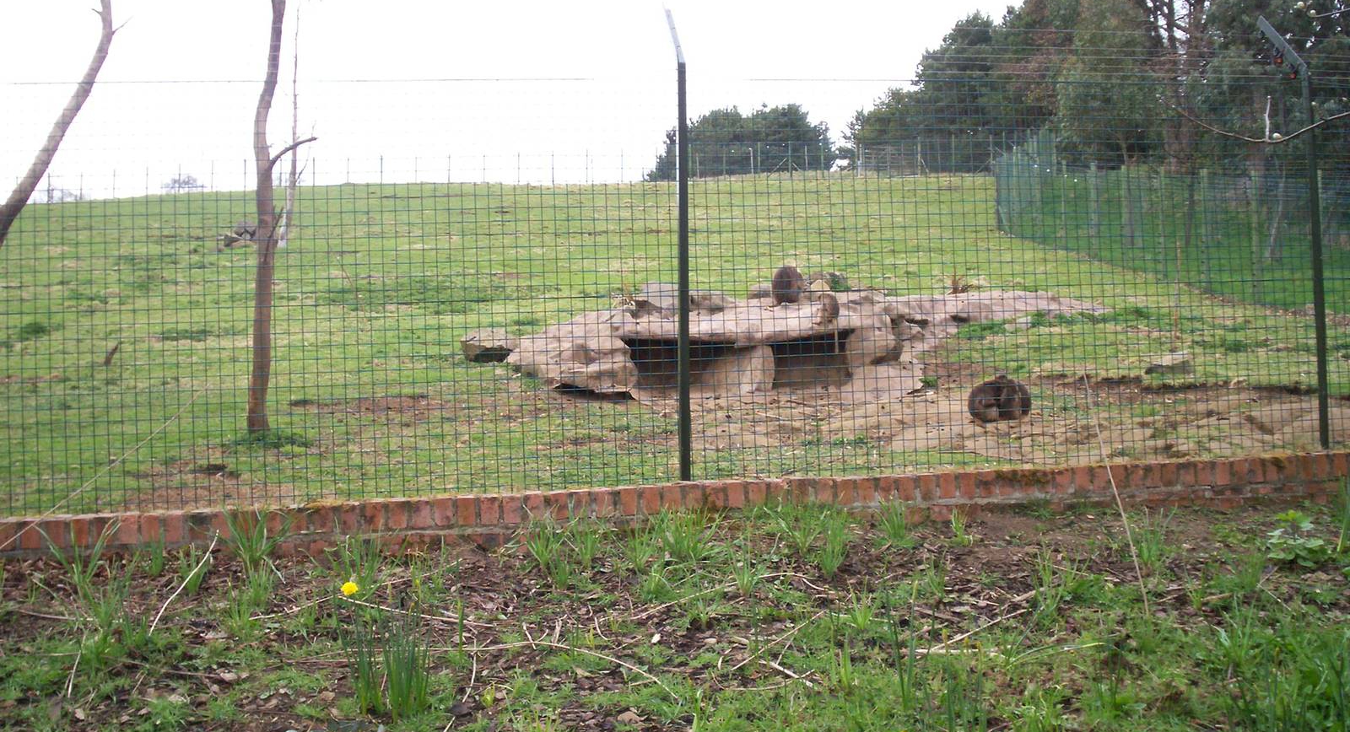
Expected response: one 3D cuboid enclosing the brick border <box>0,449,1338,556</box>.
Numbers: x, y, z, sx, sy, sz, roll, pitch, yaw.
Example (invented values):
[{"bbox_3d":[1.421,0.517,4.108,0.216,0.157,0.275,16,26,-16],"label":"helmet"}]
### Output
[{"bbox_3d":[0.210,0.561,5.445,5.254,0.200,0.215,-2,-1,-10],"label":"brick border"}]

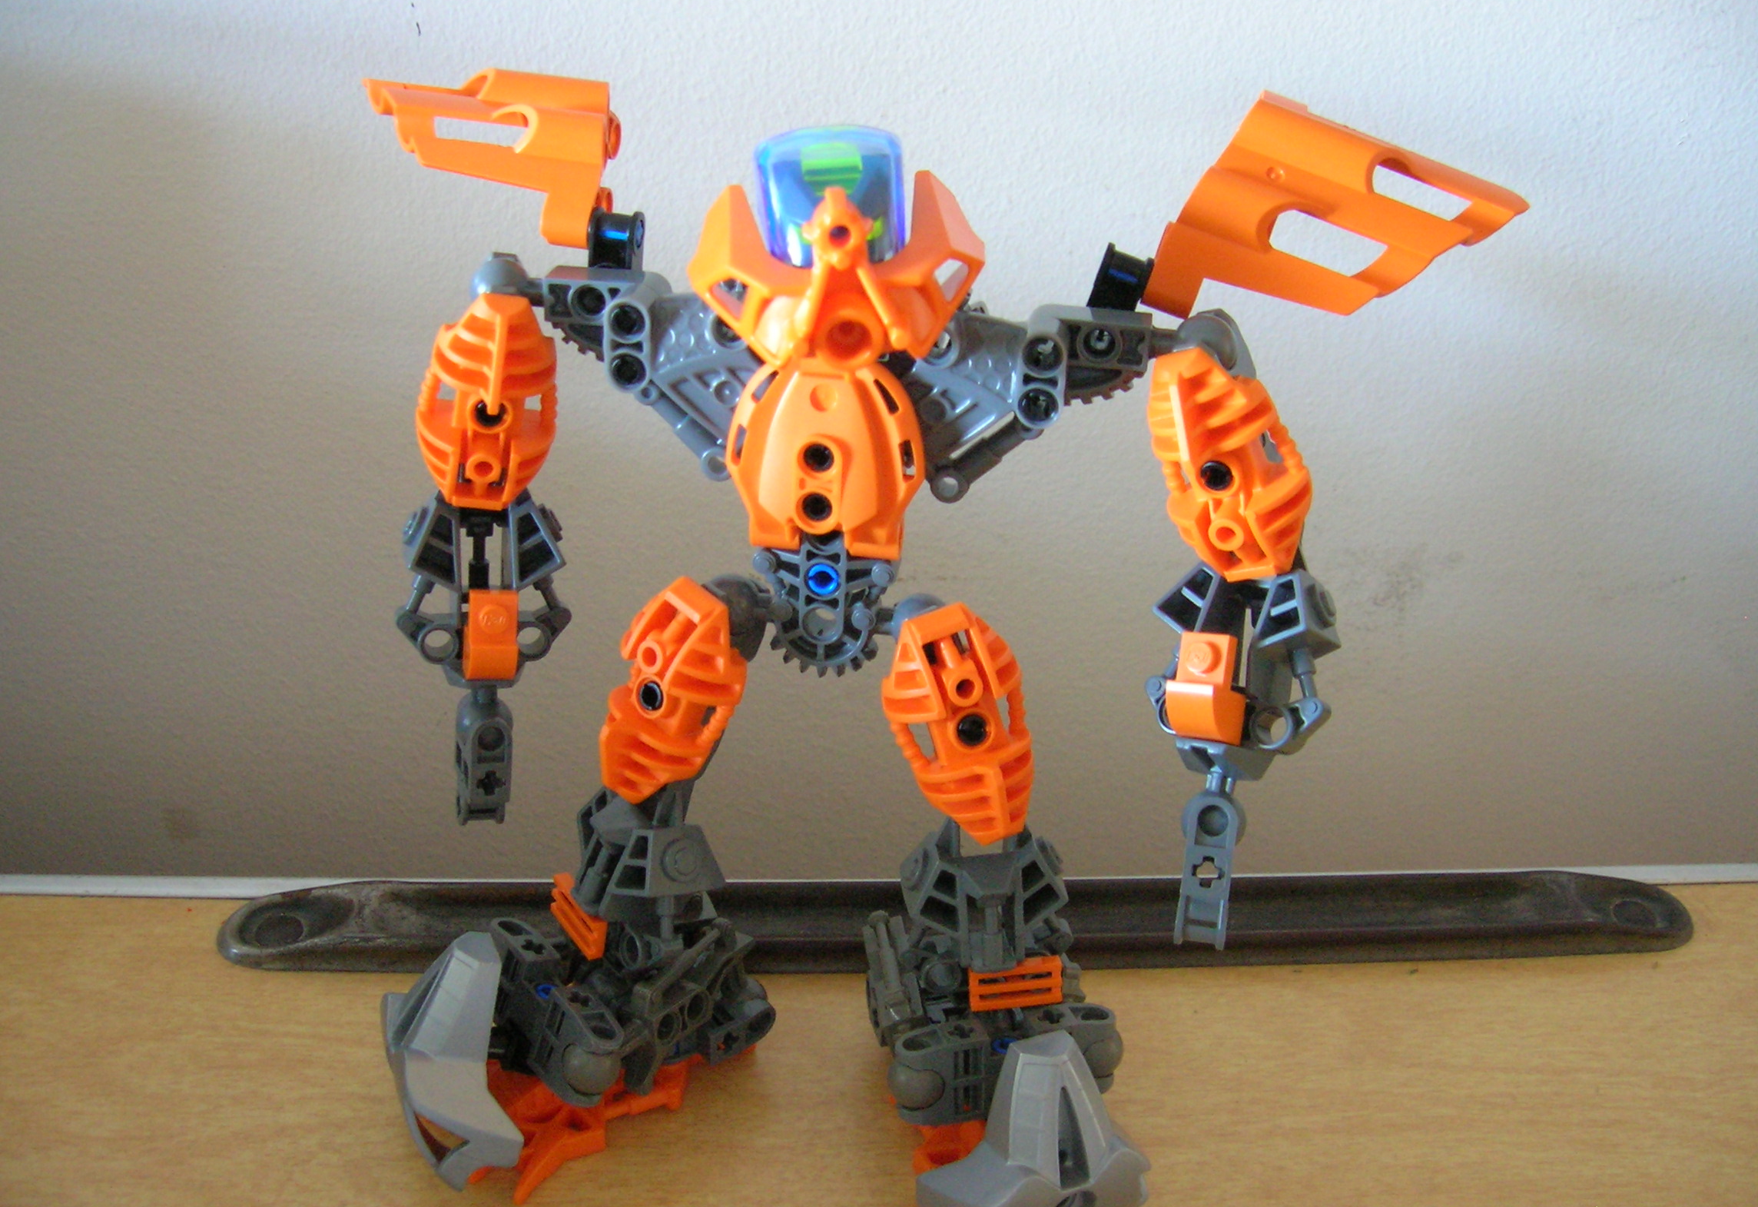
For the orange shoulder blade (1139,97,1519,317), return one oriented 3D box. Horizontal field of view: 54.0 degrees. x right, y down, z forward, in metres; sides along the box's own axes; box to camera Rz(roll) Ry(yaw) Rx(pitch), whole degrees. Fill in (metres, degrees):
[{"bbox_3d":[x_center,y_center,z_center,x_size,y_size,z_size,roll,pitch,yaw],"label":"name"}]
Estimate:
[{"bbox_3d":[0.068,-0.055,0.259,0.046,0.036,0.013,28,23,5],"label":"orange shoulder blade"}]

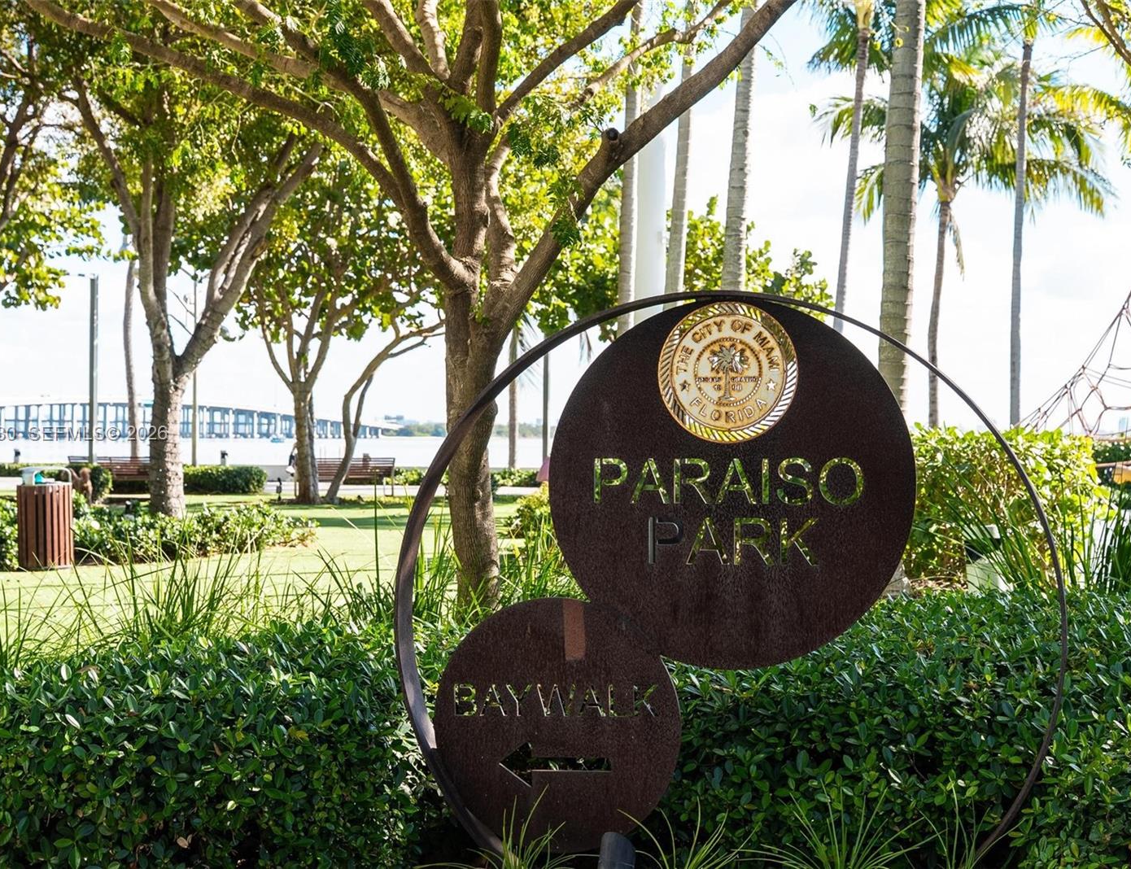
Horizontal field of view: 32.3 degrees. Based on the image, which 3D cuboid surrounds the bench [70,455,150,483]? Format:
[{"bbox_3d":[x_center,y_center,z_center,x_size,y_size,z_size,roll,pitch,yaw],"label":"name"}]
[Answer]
[{"bbox_3d":[-9.701,0.844,42.000,2.100,0.840,0.620,1,0,-27],"label":"bench"}]

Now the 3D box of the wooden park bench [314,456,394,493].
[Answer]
[{"bbox_3d":[-4.714,0.917,42.000,2.200,0.850,0.620,1,0,-27],"label":"wooden park bench"}]

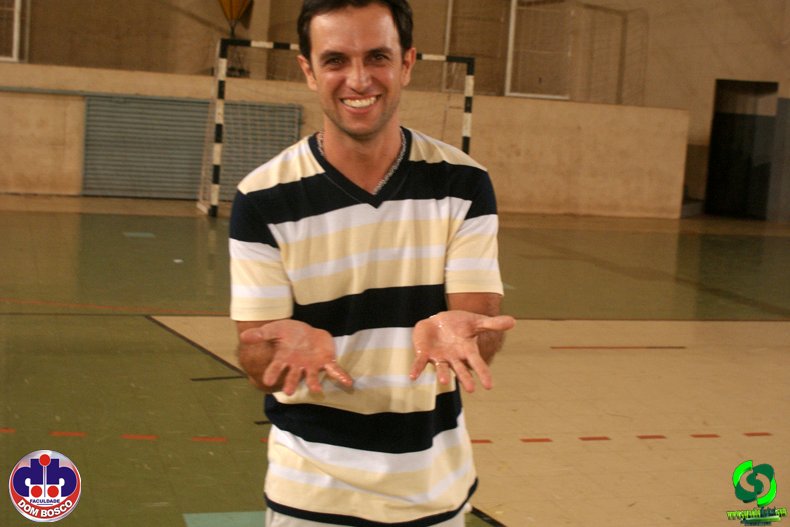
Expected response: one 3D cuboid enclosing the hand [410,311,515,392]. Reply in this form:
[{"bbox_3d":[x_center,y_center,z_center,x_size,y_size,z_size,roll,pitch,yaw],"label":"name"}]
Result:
[{"bbox_3d":[0.091,0.119,1.540,0.138,0.062,0.165,-7,30,1],"label":"hand"}]

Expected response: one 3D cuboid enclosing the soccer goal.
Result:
[{"bbox_3d":[-0.743,-1.639,14.373,3.160,2.080,1.100,1,9,-16],"label":"soccer goal"}]

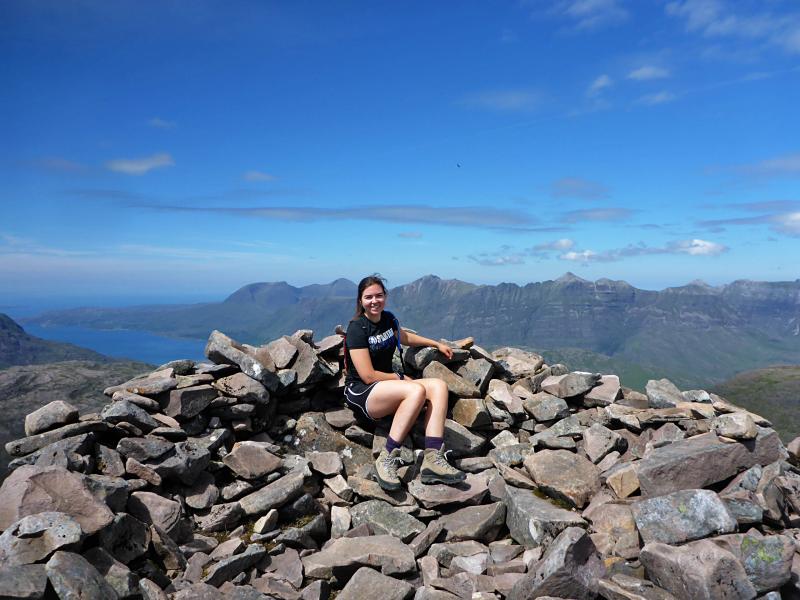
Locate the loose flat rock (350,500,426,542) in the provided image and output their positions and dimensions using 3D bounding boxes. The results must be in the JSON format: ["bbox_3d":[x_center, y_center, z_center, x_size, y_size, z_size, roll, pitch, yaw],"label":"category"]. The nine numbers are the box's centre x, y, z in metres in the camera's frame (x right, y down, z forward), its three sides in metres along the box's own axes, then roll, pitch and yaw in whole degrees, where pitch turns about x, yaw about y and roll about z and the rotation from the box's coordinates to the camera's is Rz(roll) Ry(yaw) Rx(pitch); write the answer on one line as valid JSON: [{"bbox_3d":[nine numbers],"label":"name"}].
[{"bbox_3d":[-0.054,1.108,3.250,0.360,0.100,0.220,12,25,6],"label":"loose flat rock"}]

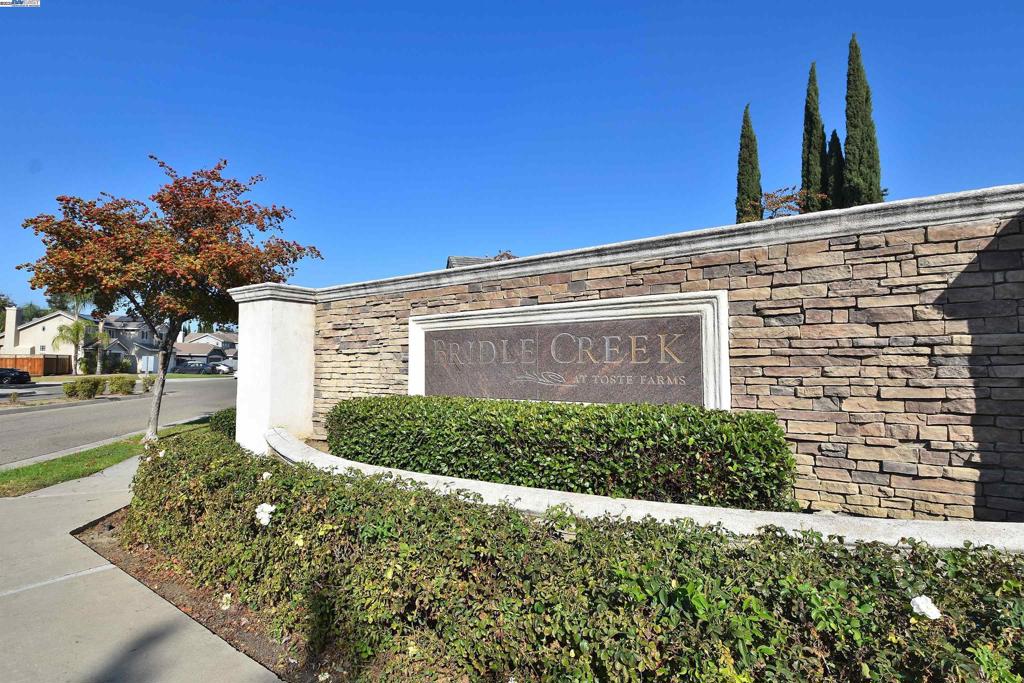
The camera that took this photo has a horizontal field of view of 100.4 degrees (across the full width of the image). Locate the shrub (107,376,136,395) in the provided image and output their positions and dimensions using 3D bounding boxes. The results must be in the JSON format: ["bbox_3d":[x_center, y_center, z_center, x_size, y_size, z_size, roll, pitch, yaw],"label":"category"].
[{"bbox_3d":[-19.261,2.176,21.100,0.900,0.900,1.050,0,-3,-10],"label":"shrub"}]

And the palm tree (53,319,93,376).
[{"bbox_3d":[-41.200,0.562,40.000,2.750,5.400,2.750,2,-4,-45],"label":"palm tree"}]

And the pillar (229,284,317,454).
[{"bbox_3d":[-3.072,0.550,5.693,0.900,2.480,0.900,-2,-3,30],"label":"pillar"}]

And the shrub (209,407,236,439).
[{"bbox_3d":[-4.672,1.525,7.242,0.850,0.860,0.850,-2,-3,30],"label":"shrub"}]

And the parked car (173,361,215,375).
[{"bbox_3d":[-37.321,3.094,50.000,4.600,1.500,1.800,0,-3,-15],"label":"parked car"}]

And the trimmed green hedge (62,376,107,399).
[{"bbox_3d":[-19.236,2.061,19.200,1.100,0.970,1.500,0,-3,-10],"label":"trimmed green hedge"}]

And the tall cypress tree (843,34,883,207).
[{"bbox_3d":[12.919,-4.426,15.764,1.200,13.500,1.200,-3,-4,39],"label":"tall cypress tree"}]

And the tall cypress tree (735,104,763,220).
[{"bbox_3d":[10.702,-4.008,19.252,1.200,13.050,1.200,-2,-3,29],"label":"tall cypress tree"}]

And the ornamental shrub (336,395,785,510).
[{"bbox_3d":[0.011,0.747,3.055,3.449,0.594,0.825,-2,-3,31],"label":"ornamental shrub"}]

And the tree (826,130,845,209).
[{"bbox_3d":[13.638,-3.458,17.729,1.100,10.900,1.100,0,-3,0],"label":"tree"}]

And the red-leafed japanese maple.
[{"bbox_3d":[-7.549,-0.909,9.524,5.100,6.120,5.000,2,-4,-37],"label":"red-leafed japanese maple"}]

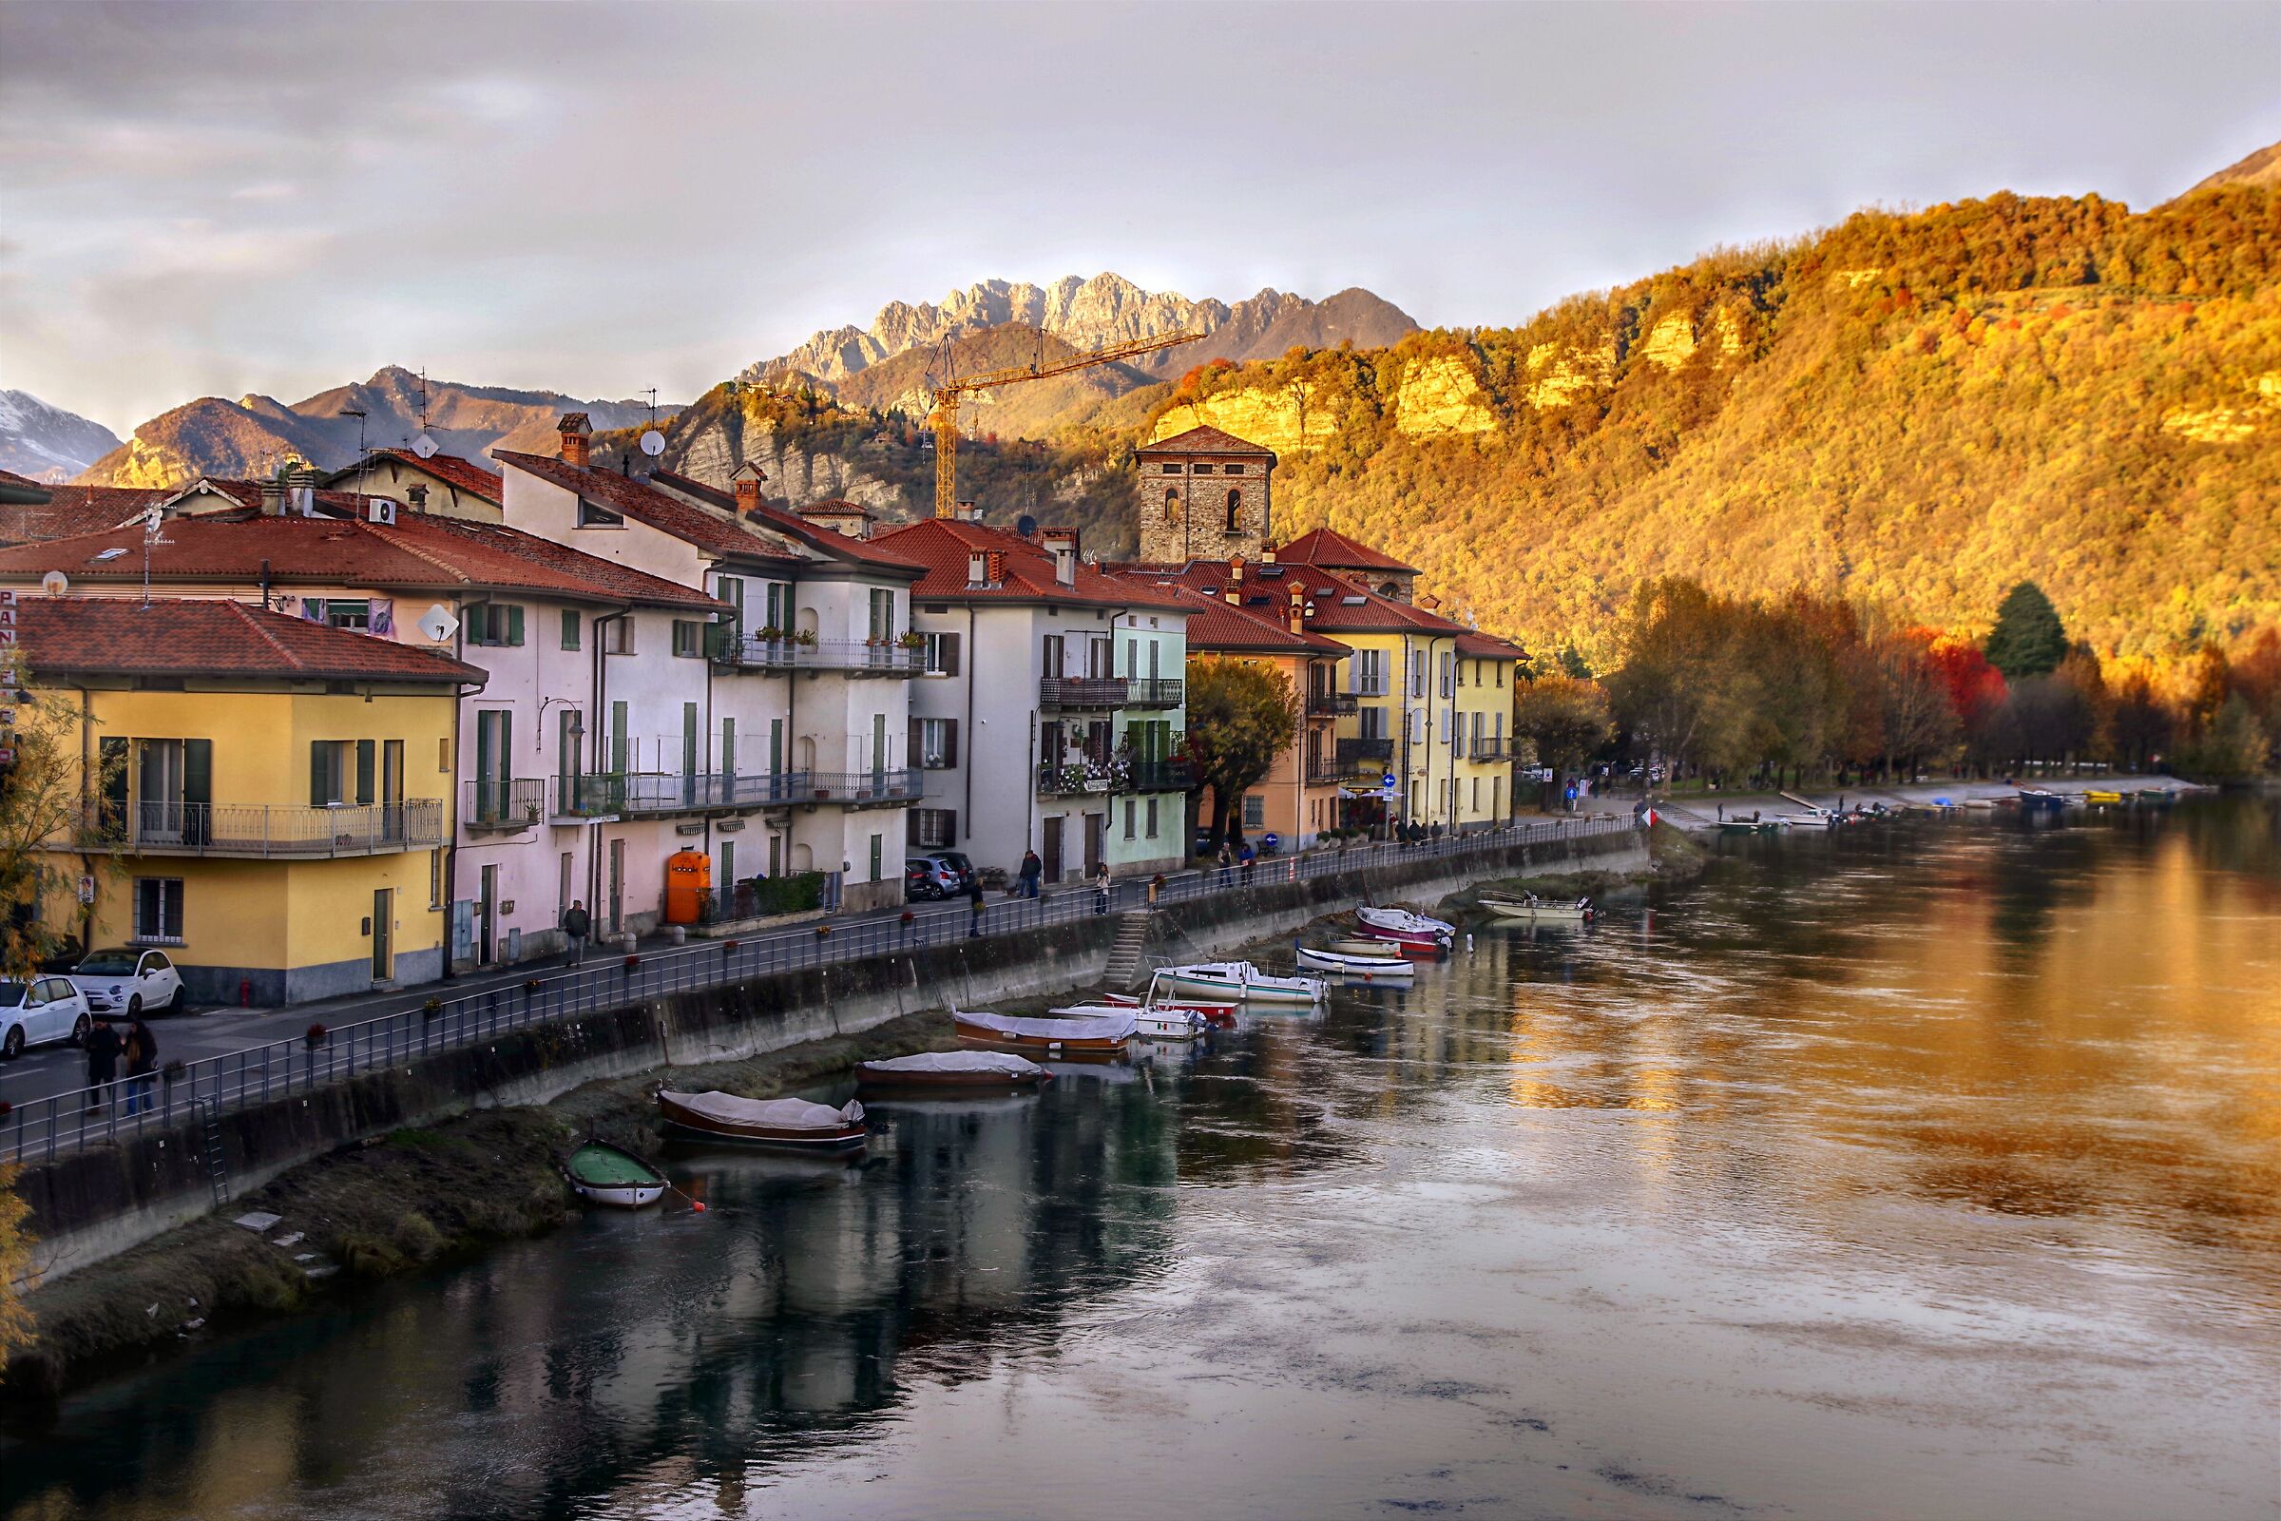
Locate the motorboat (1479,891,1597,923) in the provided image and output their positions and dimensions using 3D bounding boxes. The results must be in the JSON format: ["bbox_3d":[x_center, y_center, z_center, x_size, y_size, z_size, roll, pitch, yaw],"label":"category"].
[{"bbox_3d":[19.063,6.983,155.700,5.500,1.400,1.900,1,1,10],"label":"motorboat"}]

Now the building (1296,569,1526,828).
[{"bbox_3d":[13.600,-3.305,185.000,12.000,14.500,18.500,2,1,27],"label":"building"}]

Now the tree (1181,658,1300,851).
[{"bbox_3d":[4.426,-0.119,150.000,6.200,9.200,6.000,1,1,-2],"label":"tree"}]

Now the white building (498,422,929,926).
[{"bbox_3d":[-14.200,-2.828,108.600,11.200,15.600,11.600,1,1,16],"label":"white building"}]

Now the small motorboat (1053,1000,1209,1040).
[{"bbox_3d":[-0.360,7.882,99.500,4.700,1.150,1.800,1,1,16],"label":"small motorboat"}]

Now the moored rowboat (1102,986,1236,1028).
[{"bbox_3d":[0.990,7.960,105.600,4.500,0.800,1.500,1,1,16],"label":"moored rowboat"}]

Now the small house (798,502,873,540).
[{"bbox_3d":[-15.355,-11.536,163.044,3.400,3.100,3.400,1,2,5],"label":"small house"}]

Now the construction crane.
[{"bbox_3d":[-5.411,-12.392,199.355,2.600,30.900,40.100,1,1,-27],"label":"construction crane"}]

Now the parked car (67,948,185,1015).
[{"bbox_3d":[-22.254,4.823,71.135,1.630,1.490,3.570,1,1,7],"label":"parked car"}]

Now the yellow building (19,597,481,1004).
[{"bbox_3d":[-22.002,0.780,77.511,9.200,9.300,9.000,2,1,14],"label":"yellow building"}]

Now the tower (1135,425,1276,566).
[{"bbox_3d":[3.801,-8.233,191.863,8.000,23.300,8.000,1,1,5],"label":"tower"}]

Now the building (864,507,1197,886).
[{"bbox_3d":[-6.700,-2.699,133.900,12.200,14.600,16.600,1,1,21],"label":"building"}]

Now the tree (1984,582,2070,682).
[{"bbox_3d":[117.982,-11.228,430.000,11.300,25.200,11.300,1,1,14],"label":"tree"}]

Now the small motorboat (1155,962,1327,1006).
[{"bbox_3d":[3.264,7.370,108.185,5.800,1.400,2.100,2,1,26],"label":"small motorboat"}]

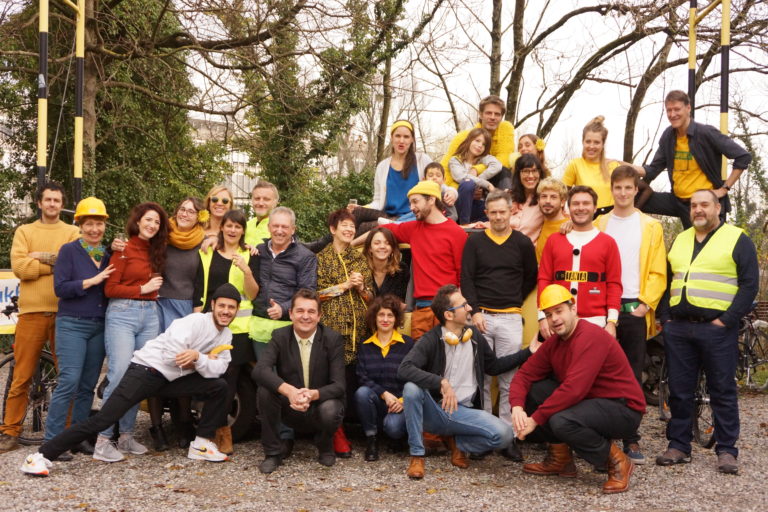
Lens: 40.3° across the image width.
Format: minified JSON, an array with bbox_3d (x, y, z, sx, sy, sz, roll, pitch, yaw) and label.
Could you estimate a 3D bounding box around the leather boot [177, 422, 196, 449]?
[{"bbox_3d":[-1.349,1.213,7.120,0.105,0.170,0.270,1,0,-6],"label":"leather boot"}]

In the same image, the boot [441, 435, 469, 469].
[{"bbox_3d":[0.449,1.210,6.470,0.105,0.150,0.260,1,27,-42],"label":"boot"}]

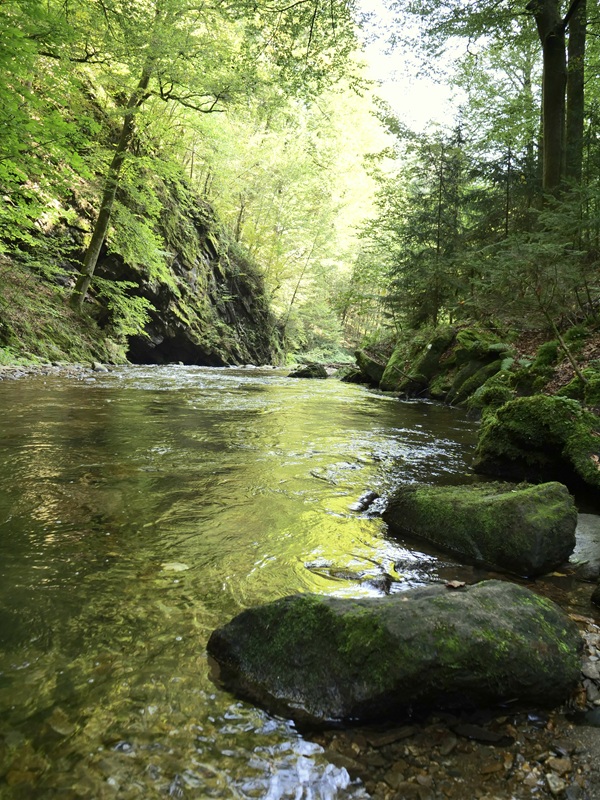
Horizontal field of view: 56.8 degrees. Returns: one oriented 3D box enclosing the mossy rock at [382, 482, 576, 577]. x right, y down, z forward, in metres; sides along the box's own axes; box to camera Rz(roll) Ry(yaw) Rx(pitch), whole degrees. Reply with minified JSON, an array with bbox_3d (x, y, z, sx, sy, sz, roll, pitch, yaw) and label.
[{"bbox_3d":[1.080,0.695,3.362,1.120,0.390,0.660,4,7,38],"label":"mossy rock"}]

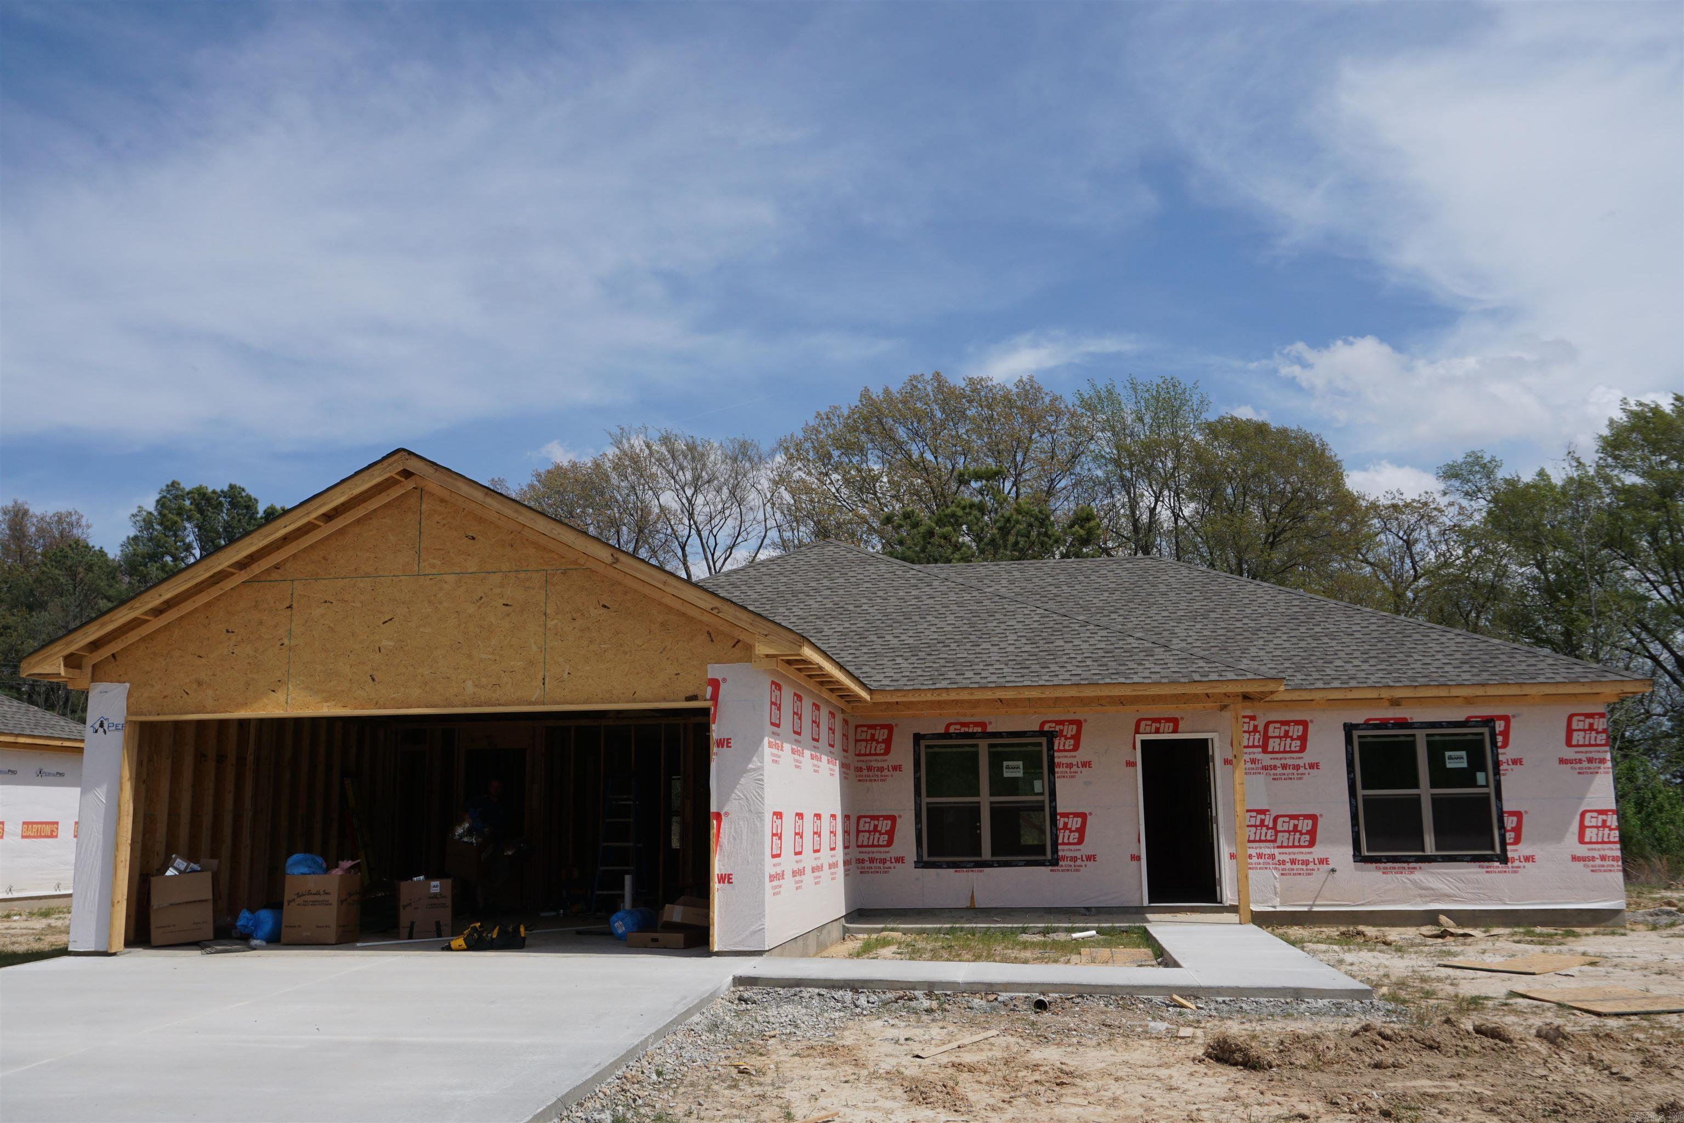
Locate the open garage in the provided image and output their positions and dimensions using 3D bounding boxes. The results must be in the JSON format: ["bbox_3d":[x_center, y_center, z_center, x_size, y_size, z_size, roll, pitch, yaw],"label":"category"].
[{"bbox_3d":[-3.515,1.764,16.072,7.300,4.500,6.500,-2,-10,8],"label":"open garage"}]

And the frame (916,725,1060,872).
[{"bbox_3d":[1.841,3.040,18.537,1.830,1.700,0.100,-2,-10,8],"label":"frame"}]

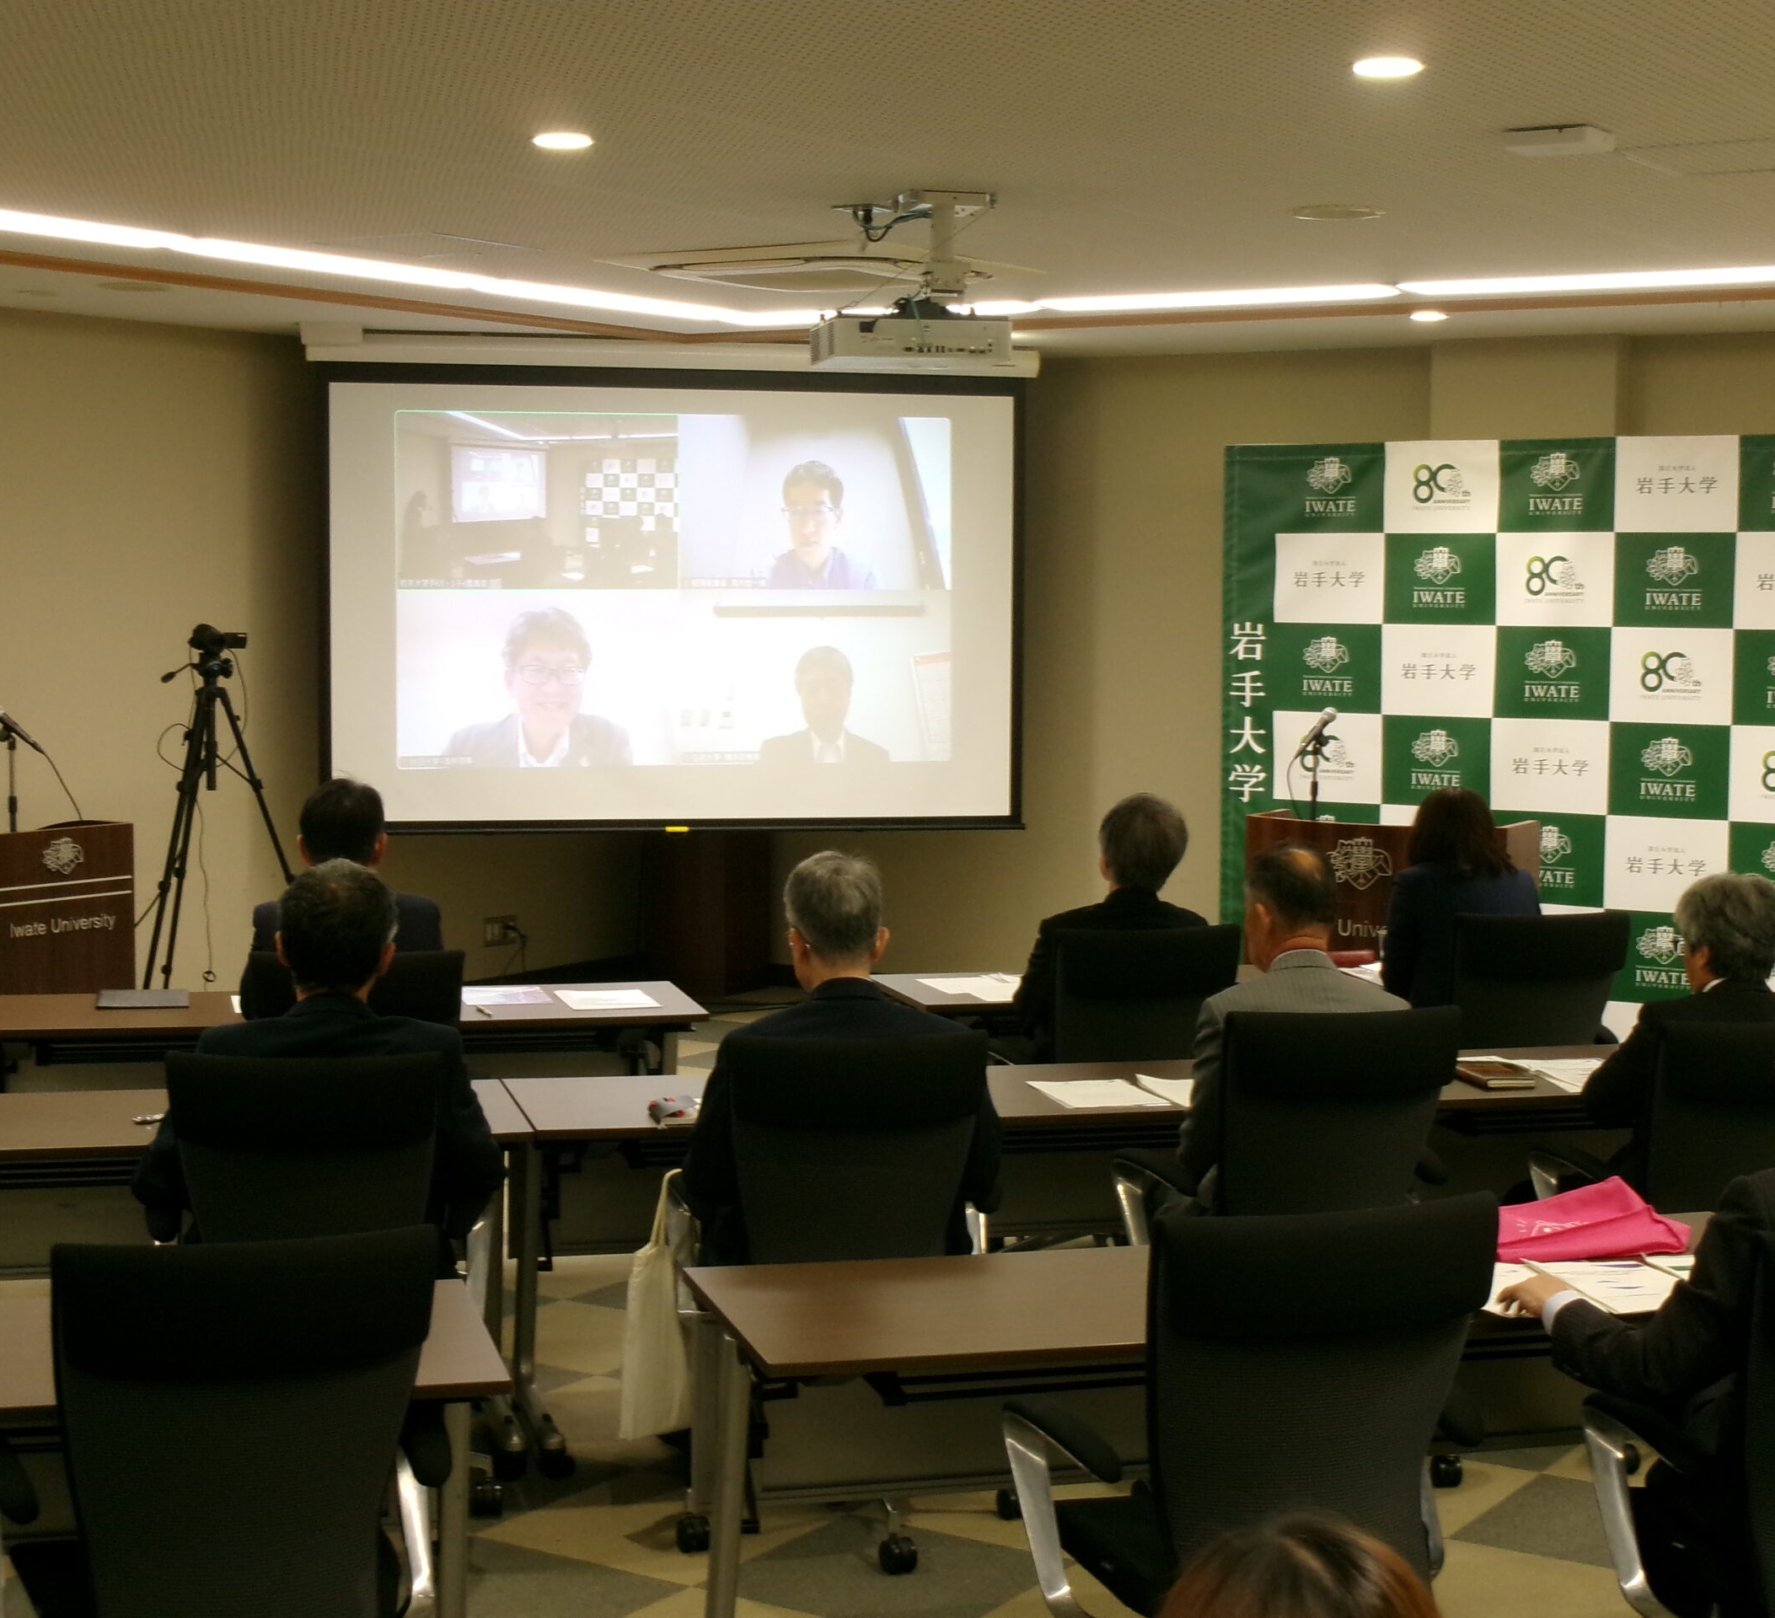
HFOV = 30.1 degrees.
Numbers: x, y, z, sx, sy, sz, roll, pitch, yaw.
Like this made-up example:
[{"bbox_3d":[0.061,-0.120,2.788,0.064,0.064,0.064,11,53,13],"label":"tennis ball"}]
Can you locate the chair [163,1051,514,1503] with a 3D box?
[{"bbox_3d":[-0.991,0.870,5.938,0.620,0.970,0.650,0,4,-8],"label":"chair"}]

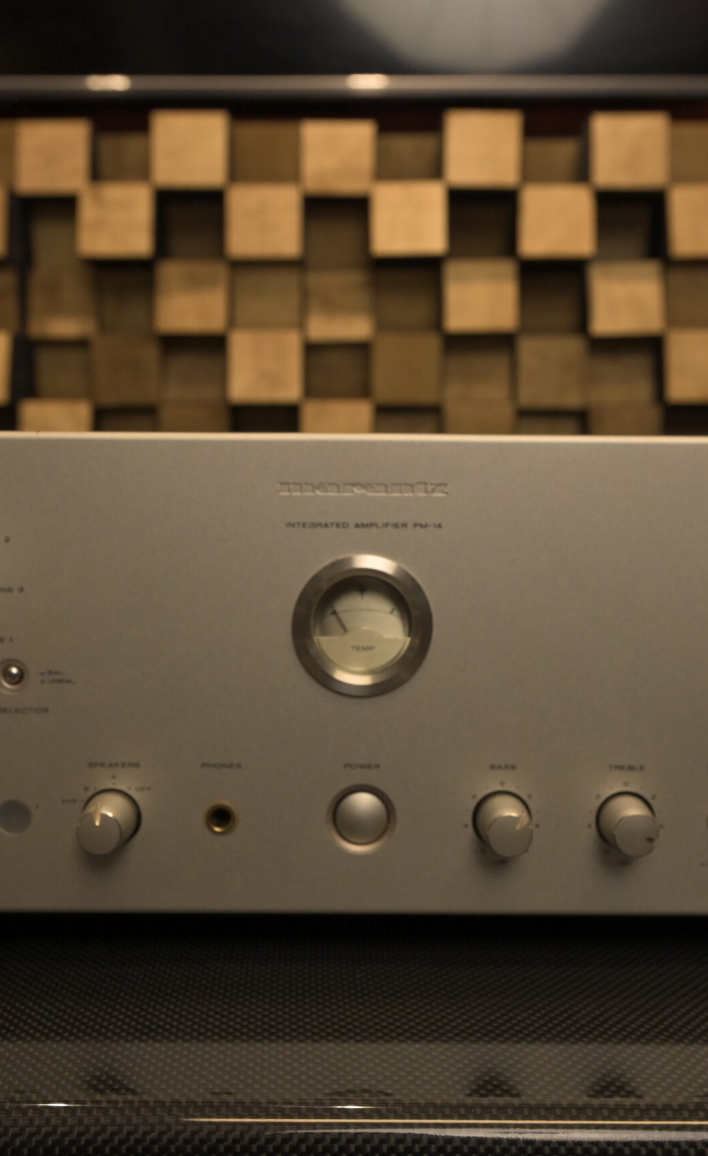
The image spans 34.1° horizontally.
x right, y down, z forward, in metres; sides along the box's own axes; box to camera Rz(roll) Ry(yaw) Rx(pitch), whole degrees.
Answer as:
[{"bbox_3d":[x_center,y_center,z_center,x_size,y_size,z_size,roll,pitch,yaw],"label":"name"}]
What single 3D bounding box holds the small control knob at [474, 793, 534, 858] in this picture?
[{"bbox_3d":[0.046,0.075,0.345,0.016,0.016,0.016,0,4,0],"label":"small control knob"}]

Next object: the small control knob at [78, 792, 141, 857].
[{"bbox_3d":[-0.074,0.074,0.344,0.016,0.016,0.016,0,4,0],"label":"small control knob"}]

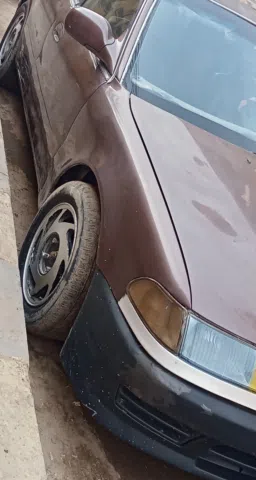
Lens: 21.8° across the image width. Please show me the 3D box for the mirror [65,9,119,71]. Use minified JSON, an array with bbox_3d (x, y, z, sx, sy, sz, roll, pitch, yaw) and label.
[{"bbox_3d":[-0.146,-0.807,2.645,0.230,0.155,0.140,21,26,-26],"label":"mirror"}]

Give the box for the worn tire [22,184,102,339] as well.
[{"bbox_3d":[-0.217,0.076,2.451,0.190,0.585,0.585,20,27,-29],"label":"worn tire"}]

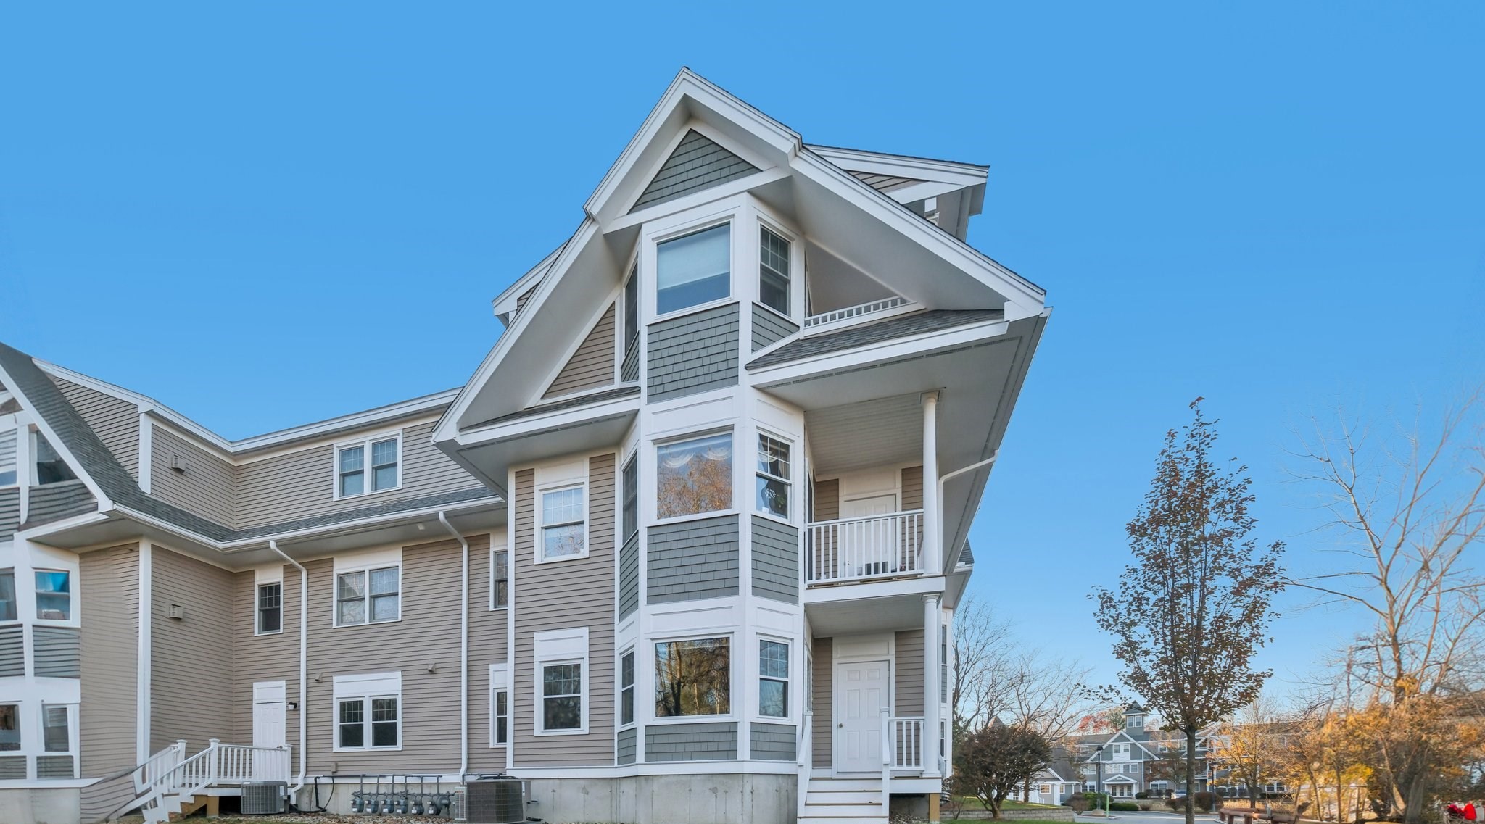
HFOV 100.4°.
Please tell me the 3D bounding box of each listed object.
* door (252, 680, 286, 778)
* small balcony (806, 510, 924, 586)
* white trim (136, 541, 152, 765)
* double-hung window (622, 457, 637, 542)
[{"bbox_3d":[-12.394,8.311,16.200,1.120,2.520,0.120,0,0,17],"label":"door"},{"bbox_3d":[1.908,2.116,9.600,1.800,1.000,0.090,0,0,17],"label":"small balcony"},{"bbox_3d":[-14.334,5.802,14.800,0.180,5.450,0.180,0,0,17],"label":"white trim"},{"bbox_3d":[-1.850,1.428,10.150,0.100,1.280,0.750,0,0,-29],"label":"double-hung window"}]

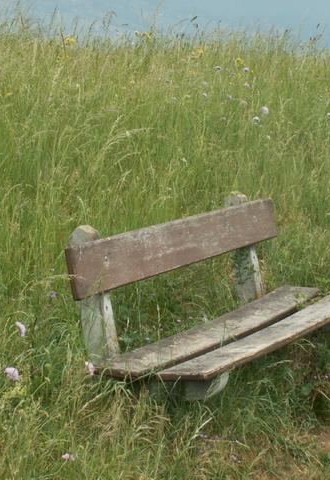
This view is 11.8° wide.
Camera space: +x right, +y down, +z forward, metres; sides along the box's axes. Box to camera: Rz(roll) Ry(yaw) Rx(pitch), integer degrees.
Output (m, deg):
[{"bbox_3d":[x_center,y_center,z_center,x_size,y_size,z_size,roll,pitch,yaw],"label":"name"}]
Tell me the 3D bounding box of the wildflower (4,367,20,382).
[{"bbox_3d":[-0.463,0.406,4.800,0.045,0.045,0.045,1,7,0],"label":"wildflower"}]

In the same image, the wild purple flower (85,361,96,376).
[{"bbox_3d":[-0.237,0.408,5.050,0.029,0.047,0.033,1,7,0],"label":"wild purple flower"}]

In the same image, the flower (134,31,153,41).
[{"bbox_3d":[-0.146,-1.389,10.800,0.126,0.063,0.095,1,7,0],"label":"flower"}]

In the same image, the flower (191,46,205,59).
[{"bbox_3d":[0.219,-1.226,10.400,0.085,0.073,0.085,1,7,0],"label":"flower"}]

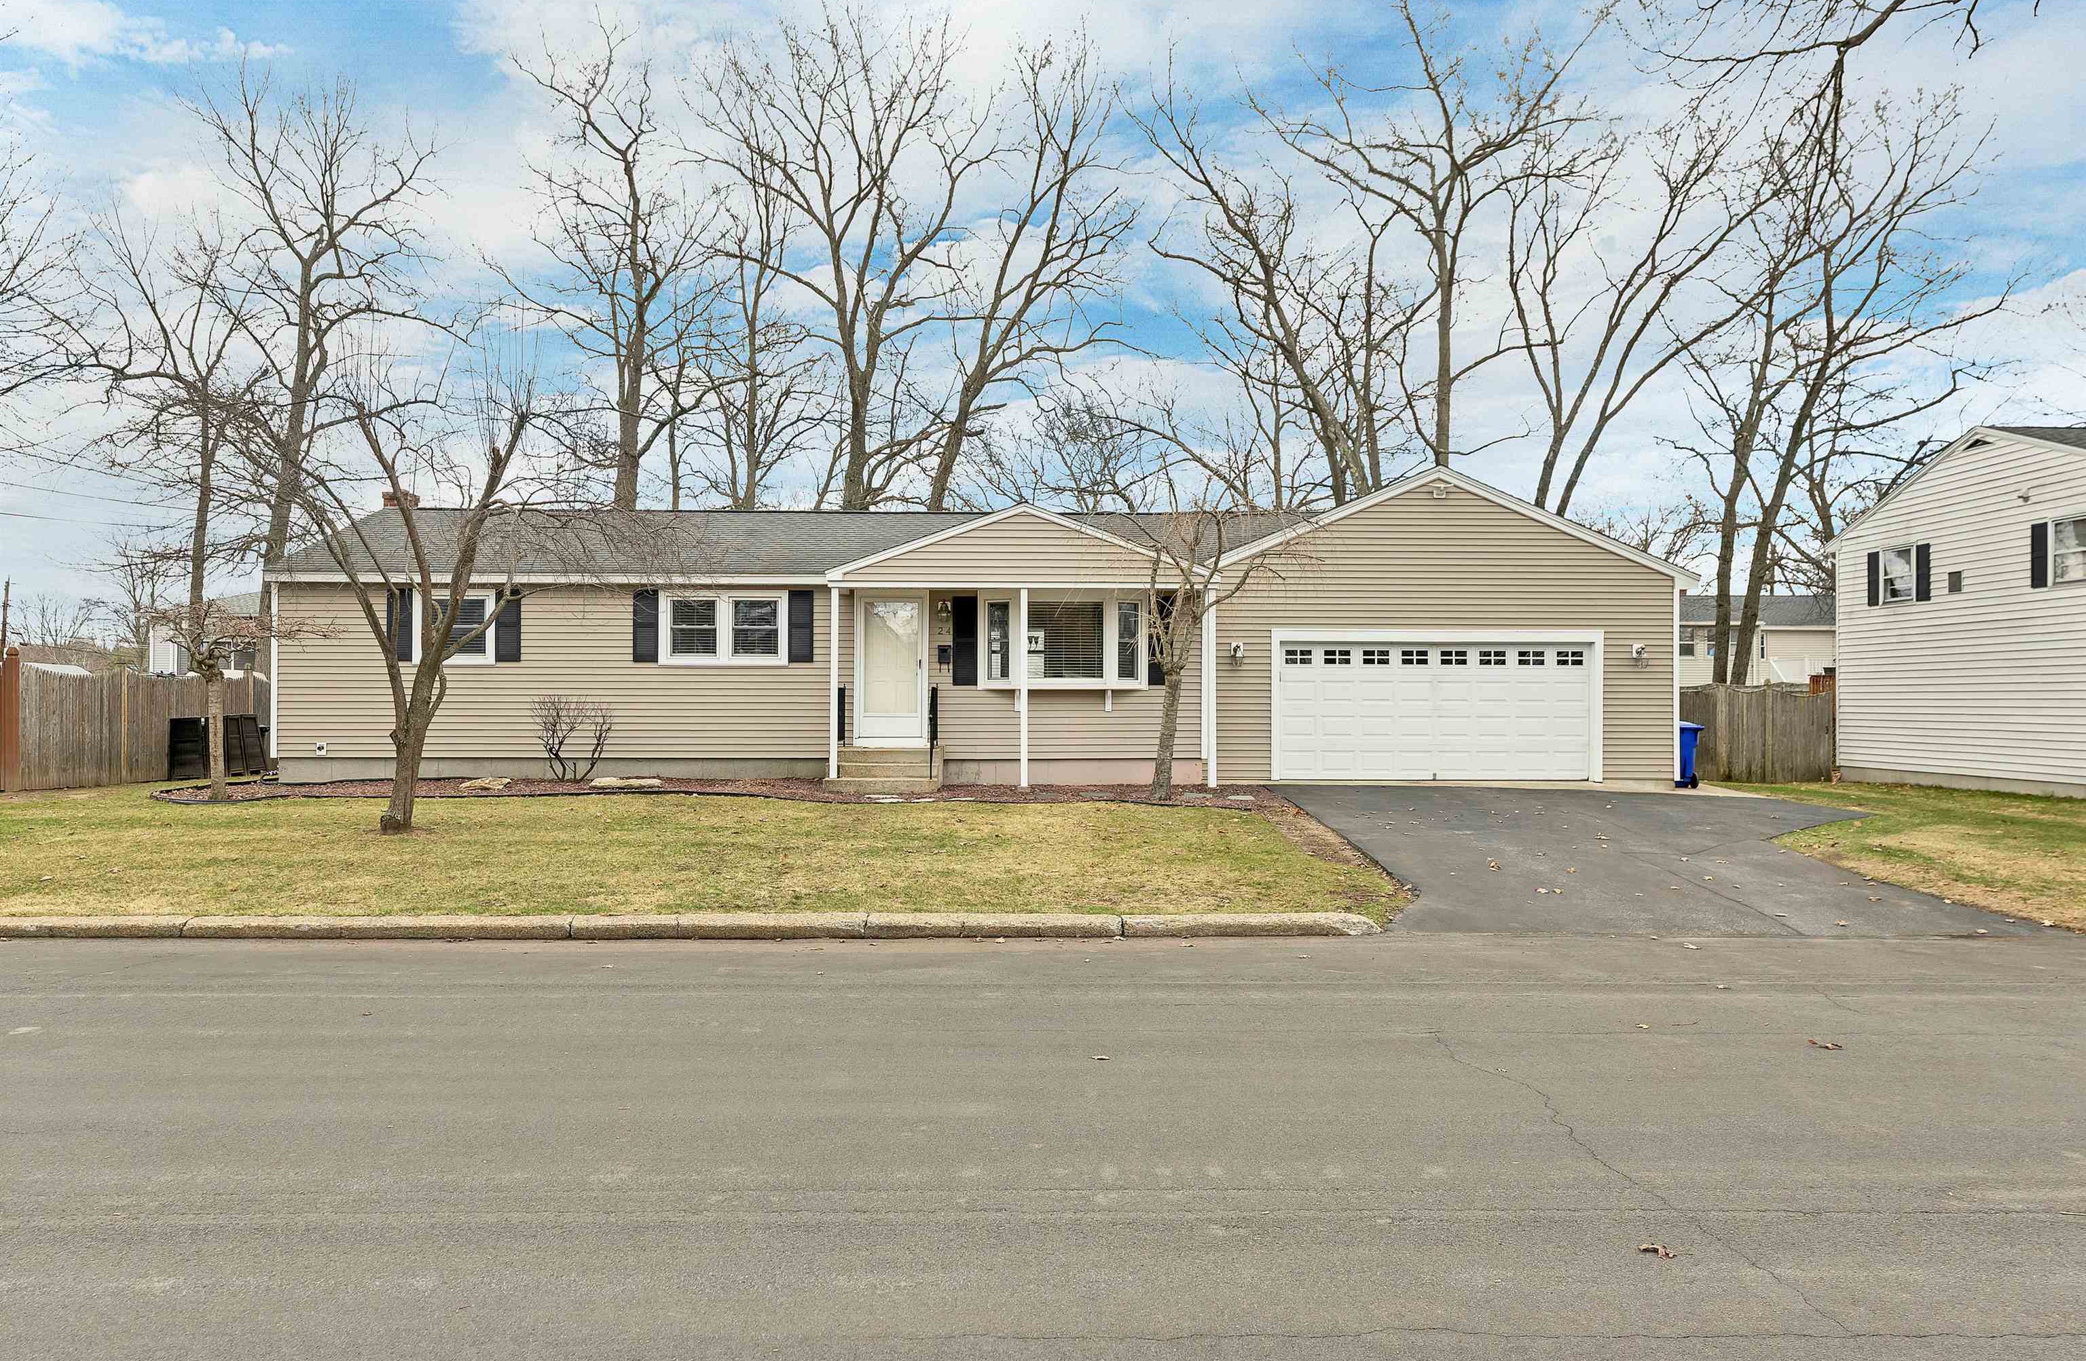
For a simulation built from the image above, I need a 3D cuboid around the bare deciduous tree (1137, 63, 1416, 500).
[{"bbox_3d":[6.224,-7.151,37.000,7.633,18.139,7.252,0,-1,-2],"label":"bare deciduous tree"}]

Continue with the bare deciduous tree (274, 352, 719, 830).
[{"bbox_3d":[-5.500,-0.940,14.000,4.450,4.950,4.000,0,0,-1],"label":"bare deciduous tree"}]

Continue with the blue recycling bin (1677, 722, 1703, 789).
[{"bbox_3d":[10.220,1.200,22.250,0.740,1.090,0.630,0,-1,21],"label":"blue recycling bin"}]

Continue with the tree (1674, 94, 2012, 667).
[{"bbox_3d":[20.678,-6.728,36.000,8.482,17.264,8.058,0,-1,-2],"label":"tree"}]

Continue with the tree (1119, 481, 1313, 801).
[{"bbox_3d":[2.190,-0.500,17.700,2.450,4.050,2.300,0,0,-1],"label":"tree"}]

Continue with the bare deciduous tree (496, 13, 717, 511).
[{"bbox_3d":[-11.804,-8.032,38.000,6.013,19.928,5.713,0,-1,-2],"label":"bare deciduous tree"}]

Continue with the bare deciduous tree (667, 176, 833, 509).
[{"bbox_3d":[-8.627,-6.438,41.000,4.902,16.825,4.657,0,-1,-2],"label":"bare deciduous tree"}]

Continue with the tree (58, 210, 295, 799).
[{"bbox_3d":[-11.100,-2.270,17.900,3.050,7.550,2.900,0,0,-1],"label":"tree"}]

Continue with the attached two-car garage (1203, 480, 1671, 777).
[{"bbox_3d":[6.050,-0.784,24.884,7.390,4.780,6.900,0,-1,-2],"label":"attached two-car garage"}]

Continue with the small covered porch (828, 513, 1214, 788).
[{"bbox_3d":[-0.330,-0.440,19.750,5.450,3.920,1.750,0,0,-1],"label":"small covered porch"}]

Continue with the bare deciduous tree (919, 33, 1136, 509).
[{"bbox_3d":[-0.350,-6.860,33.000,5.200,17.000,5.400,0,0,-1],"label":"bare deciduous tree"}]

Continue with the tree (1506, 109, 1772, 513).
[{"bbox_3d":[16.088,-6.752,37.500,7.165,17.354,6.807,0,-1,-2],"label":"tree"}]

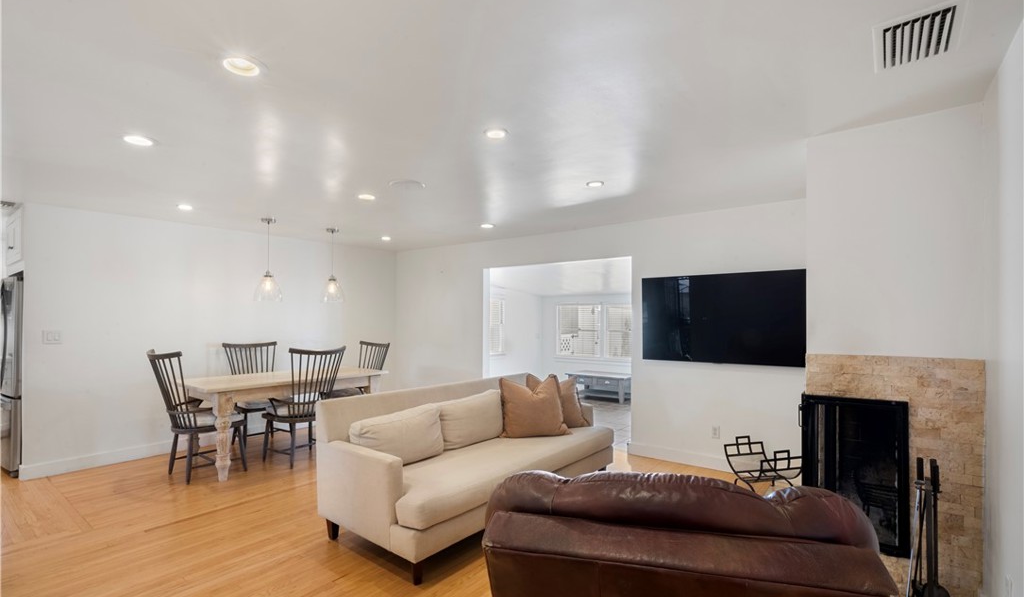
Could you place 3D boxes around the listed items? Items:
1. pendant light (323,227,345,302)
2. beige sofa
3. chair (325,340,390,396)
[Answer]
[{"bbox_3d":[-2.020,-0.371,5.121,0.265,0.810,0.265,-2,-3,39],"label":"pendant light"},{"bbox_3d":[-0.172,1.122,3.469,0.922,0.857,2.209,-2,-3,39],"label":"beige sofa"},{"bbox_3d":[-1.781,1.059,5.195,0.529,1.098,0.665,-2,-3,39],"label":"chair"}]

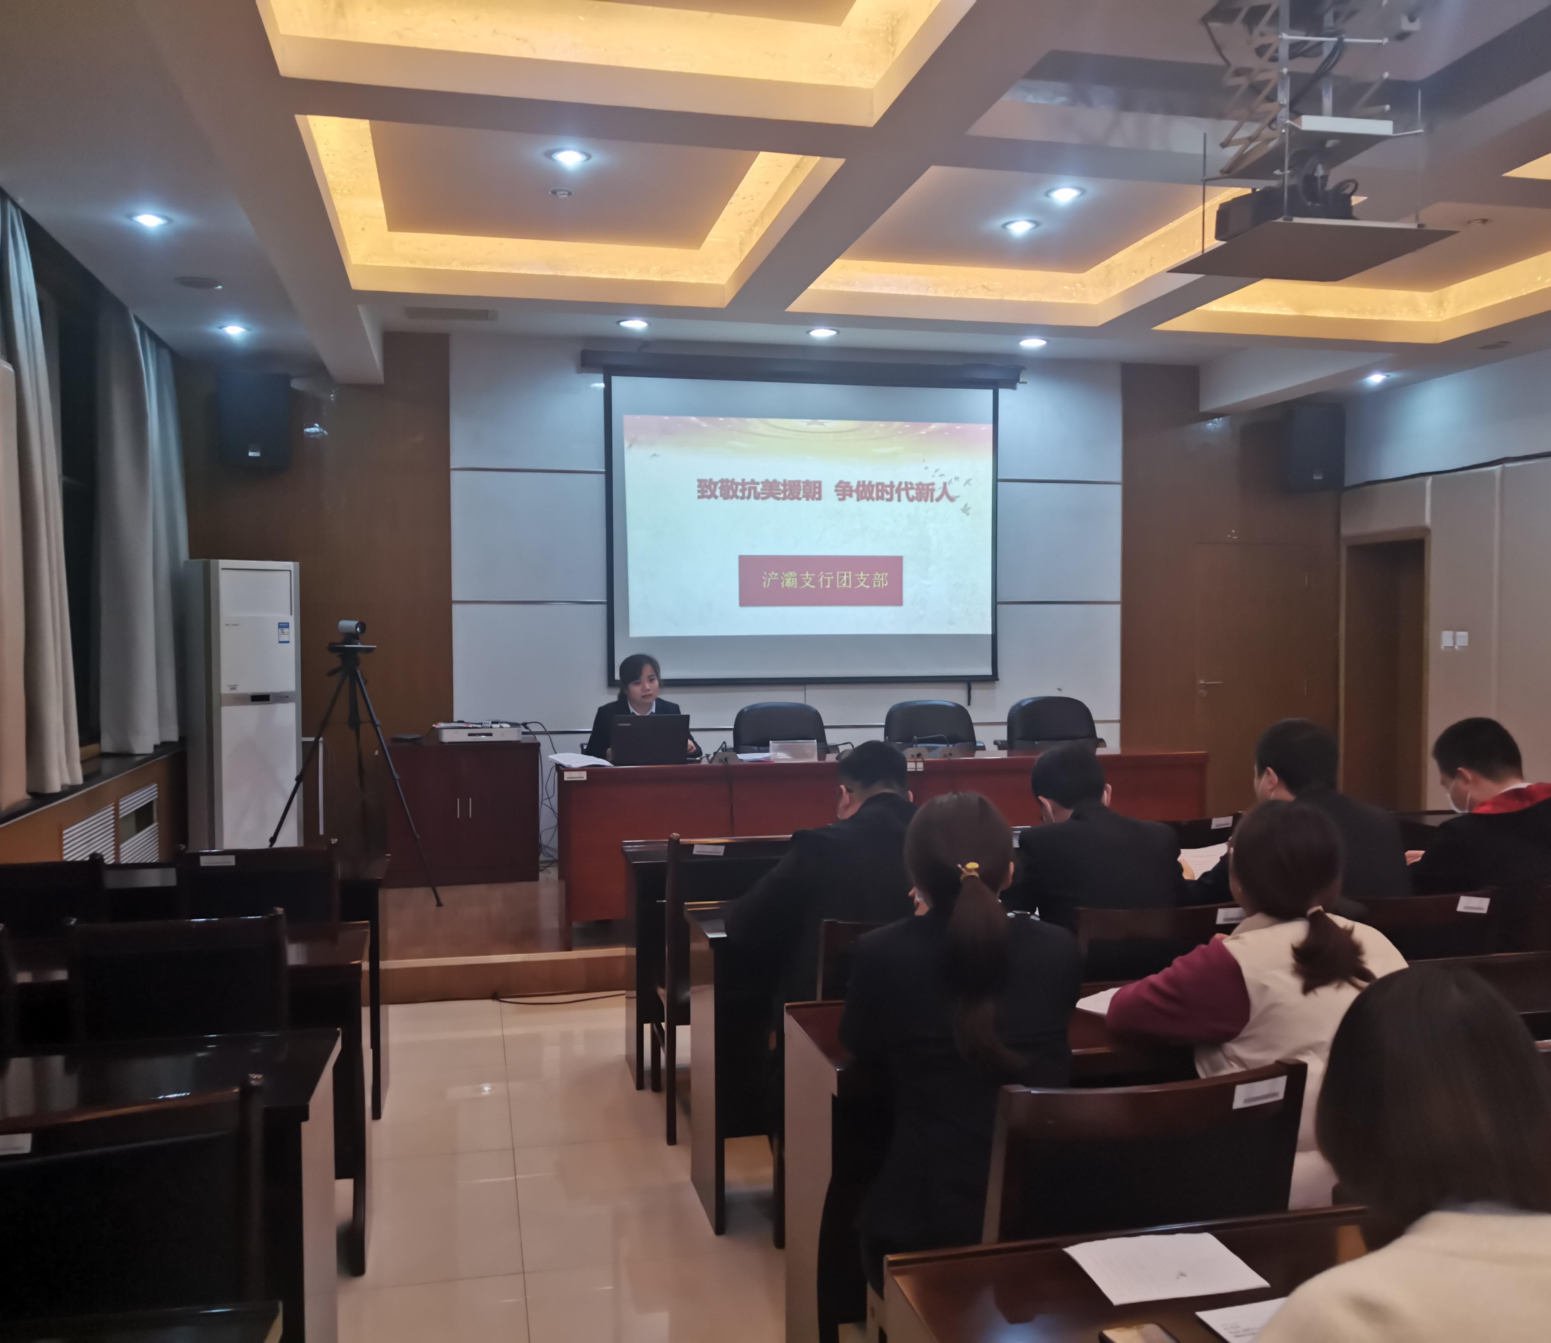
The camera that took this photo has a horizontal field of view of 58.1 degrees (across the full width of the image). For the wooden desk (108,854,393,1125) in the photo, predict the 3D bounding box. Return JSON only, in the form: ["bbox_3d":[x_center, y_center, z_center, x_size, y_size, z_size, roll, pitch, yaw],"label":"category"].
[{"bbox_3d":[-1.844,1.015,4.408,1.200,0.750,0.450,-1,2,-12],"label":"wooden desk"}]

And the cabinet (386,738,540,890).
[{"bbox_3d":[-1.673,0.731,7.448,0.790,0.755,0.420,0,2,-12],"label":"cabinet"}]

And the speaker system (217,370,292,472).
[{"bbox_3d":[-2.763,-1.333,7.426,0.360,0.510,0.320,-1,8,-15],"label":"speaker system"}]

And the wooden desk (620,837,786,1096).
[{"bbox_3d":[0.093,0.981,4.874,1.200,0.760,0.410,0,2,-12],"label":"wooden desk"}]

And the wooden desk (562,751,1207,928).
[{"bbox_3d":[0.488,0.758,6.306,2.930,0.760,0.520,0,2,-12],"label":"wooden desk"}]

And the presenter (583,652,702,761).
[{"bbox_3d":[-0.615,0.523,6.538,0.530,1.220,0.660,0,2,-12],"label":"presenter"}]

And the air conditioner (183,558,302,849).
[{"bbox_3d":[-2.750,0.267,7.249,0.320,1.700,0.480,1,2,44],"label":"air conditioner"}]

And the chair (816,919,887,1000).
[{"bbox_3d":[0.240,0.964,3.201,0.450,0.930,0.580,-1,2,-12],"label":"chair"}]

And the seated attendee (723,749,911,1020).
[{"bbox_3d":[0.182,0.782,3.300,0.540,1.250,0.740,0,2,-12],"label":"seated attendee"}]

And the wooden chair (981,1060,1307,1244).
[{"bbox_3d":[0.472,0.986,2.130,0.450,0.910,0.550,0,2,-12],"label":"wooden chair"}]

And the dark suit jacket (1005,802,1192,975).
[{"bbox_3d":[0.799,0.627,3.513,0.500,0.660,0.420,0,2,-3],"label":"dark suit jacket"}]

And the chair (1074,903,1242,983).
[{"bbox_3d":[0.815,0.962,3.321,0.450,0.920,0.540,-1,2,-12],"label":"chair"}]

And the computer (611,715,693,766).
[{"bbox_3d":[-0.557,0.293,6.247,0.345,0.220,0.260,-1,2,-12],"label":"computer"}]

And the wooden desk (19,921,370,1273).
[{"bbox_3d":[-1.603,1.056,3.352,1.200,0.760,0.480,-1,2,-12],"label":"wooden desk"}]

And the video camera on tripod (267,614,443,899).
[{"bbox_3d":[-2.070,0.433,6.912,0.820,1.385,0.820,1,2,30],"label":"video camera on tripod"}]

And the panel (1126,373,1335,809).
[{"bbox_3d":[2.973,-0.434,9.098,1.570,3.040,0.060,-1,2,-12],"label":"panel"}]

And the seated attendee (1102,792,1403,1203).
[{"bbox_3d":[0.795,0.821,2.422,0.500,1.220,0.720,0,2,-12],"label":"seated attendee"}]

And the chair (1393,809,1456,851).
[{"bbox_3d":[2.183,0.905,4.728,0.450,0.910,0.550,0,2,-2],"label":"chair"}]

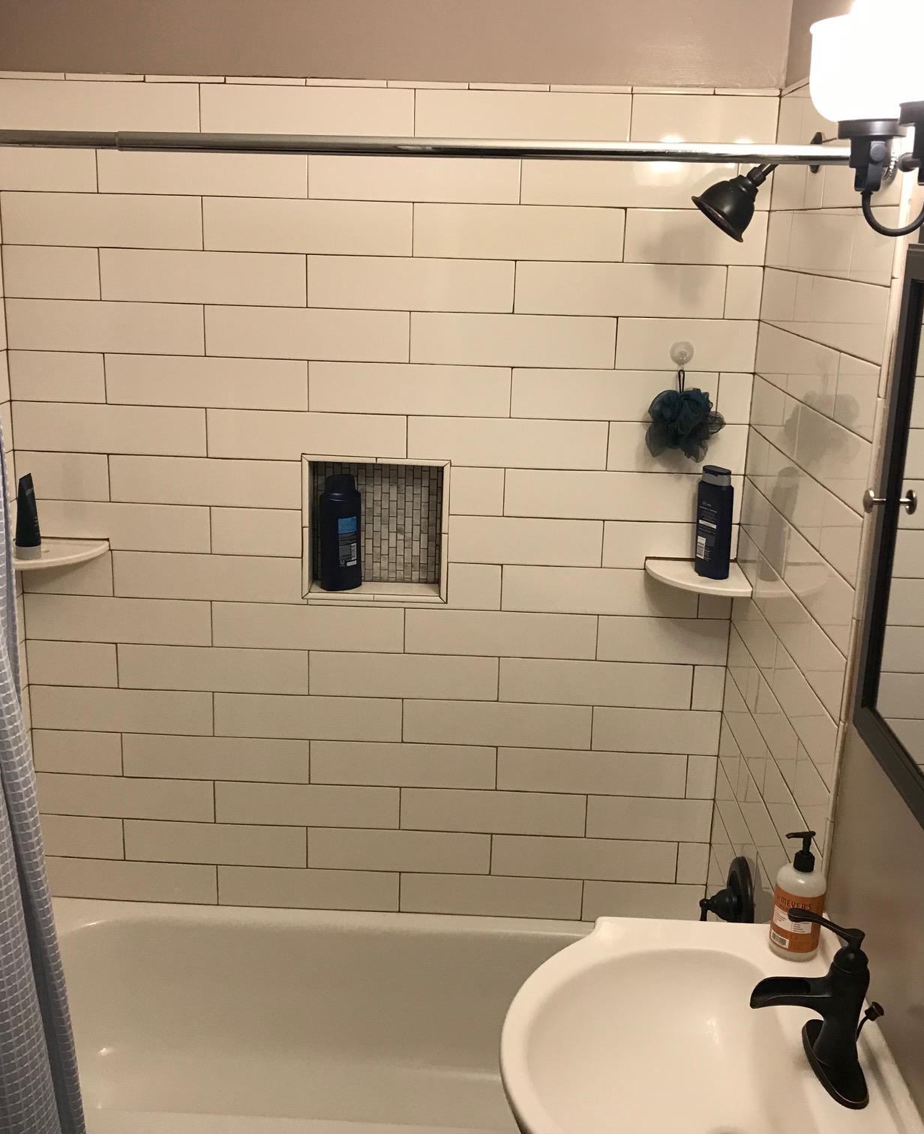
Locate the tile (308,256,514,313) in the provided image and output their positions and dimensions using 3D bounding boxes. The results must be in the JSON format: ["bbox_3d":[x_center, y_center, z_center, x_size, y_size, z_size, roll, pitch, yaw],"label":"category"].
[{"bbox_3d":[-0.099,-0.555,2.398,0.406,0.100,0.009,2,15,1],"label":"tile"}]

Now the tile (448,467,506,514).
[{"bbox_3d":[0.032,-0.155,2.513,0.110,0.101,0.009,2,15,1],"label":"tile"}]

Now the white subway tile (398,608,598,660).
[{"bbox_3d":[0.083,0.142,2.574,0.406,0.100,0.010,2,15,1],"label":"white subway tile"}]

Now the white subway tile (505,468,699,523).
[{"bbox_3d":[0.297,-0.146,2.499,0.406,0.100,0.010,2,15,1],"label":"white subway tile"}]

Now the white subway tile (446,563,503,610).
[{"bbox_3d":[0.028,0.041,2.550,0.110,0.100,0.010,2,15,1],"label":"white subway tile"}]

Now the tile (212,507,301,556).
[{"bbox_3d":[-0.426,-0.073,2.536,0.190,0.100,0.010,2,15,1],"label":"tile"}]

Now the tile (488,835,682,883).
[{"bbox_3d":[0.272,0.642,2.700,0.406,0.101,0.010,2,15,1],"label":"tile"}]

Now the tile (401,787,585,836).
[{"bbox_3d":[0.071,0.537,2.683,0.406,0.100,0.009,2,15,1],"label":"tile"}]

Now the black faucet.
[{"bbox_3d":[0.429,0.506,1.472,0.163,0.205,0.163,2,15,1],"label":"black faucet"}]

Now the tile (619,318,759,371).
[{"bbox_3d":[0.444,-0.437,2.417,0.275,0.100,0.009,2,15,1],"label":"tile"}]

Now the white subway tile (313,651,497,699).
[{"bbox_3d":[-0.124,0.233,2.619,0.405,0.101,0.009,2,15,1],"label":"white subway tile"}]

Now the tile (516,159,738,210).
[{"bbox_3d":[0.315,-0.738,2.342,0.406,0.100,0.009,2,15,1],"label":"tile"}]

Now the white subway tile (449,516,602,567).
[{"bbox_3d":[0.134,-0.053,2.523,0.319,0.100,0.009,2,15,1],"label":"white subway tile"}]

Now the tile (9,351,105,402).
[{"bbox_3d":[-0.813,-0.383,2.466,0.194,0.100,0.009,2,15,1],"label":"tile"}]

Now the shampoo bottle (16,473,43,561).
[{"bbox_3d":[-0.849,-0.101,2.387,0.050,0.160,0.068,4,15,9],"label":"shampoo bottle"}]

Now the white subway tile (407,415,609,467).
[{"bbox_3d":[0.092,-0.250,2.477,0.407,0.101,0.010,2,15,1],"label":"white subway tile"}]

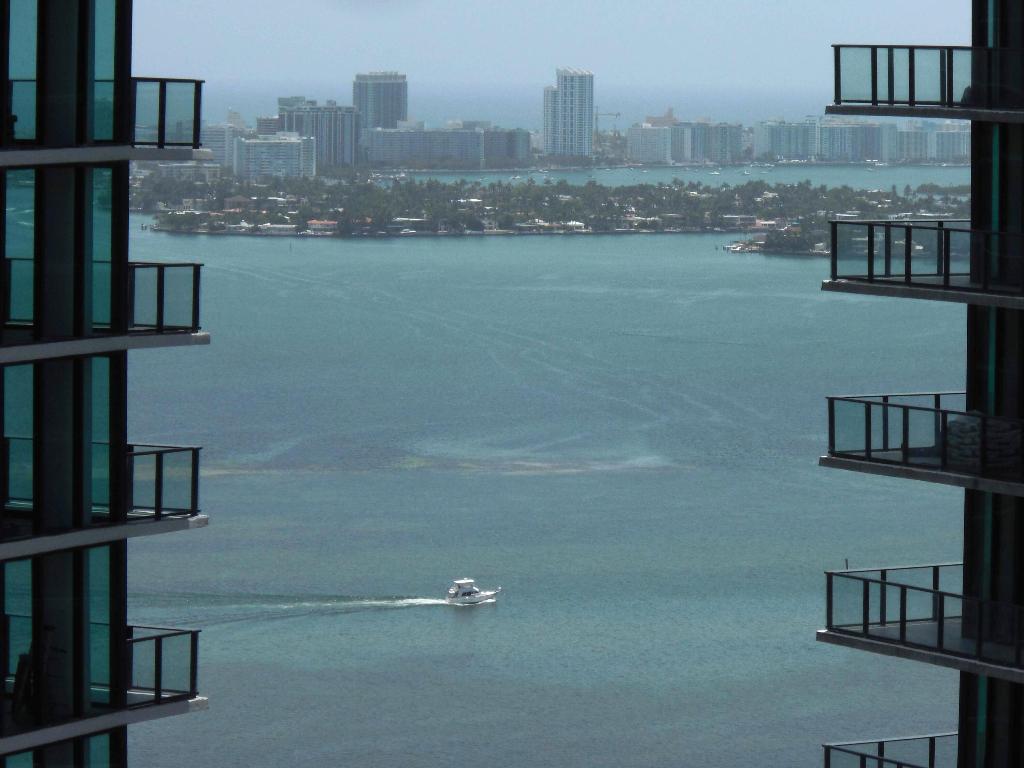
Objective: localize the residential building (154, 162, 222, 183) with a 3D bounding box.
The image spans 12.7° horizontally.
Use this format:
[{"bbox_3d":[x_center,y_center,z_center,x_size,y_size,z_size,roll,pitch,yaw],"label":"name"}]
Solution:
[{"bbox_3d":[-290.019,-186.950,4137.097,55.000,18.000,24.000,0,4,-14],"label":"residential building"}]

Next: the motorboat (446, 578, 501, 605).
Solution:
[{"bbox_3d":[-8.381,45.467,1008.500,11.700,5.300,3.900,0,4,-17],"label":"motorboat"}]

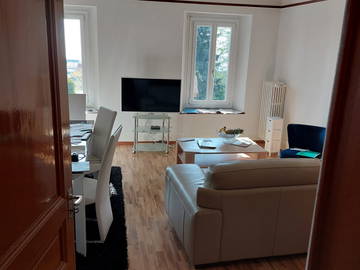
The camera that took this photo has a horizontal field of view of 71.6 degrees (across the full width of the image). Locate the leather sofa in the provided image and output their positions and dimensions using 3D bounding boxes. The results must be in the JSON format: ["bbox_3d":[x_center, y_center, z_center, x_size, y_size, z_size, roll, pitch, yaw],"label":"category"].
[{"bbox_3d":[0.949,0.555,2.595,1.950,0.850,1.020,-1,11,-13],"label":"leather sofa"}]

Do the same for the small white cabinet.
[{"bbox_3d":[2.079,0.056,5.507,0.260,0.800,0.260,3,11,7],"label":"small white cabinet"}]

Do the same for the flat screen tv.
[{"bbox_3d":[-0.669,-0.903,5.767,1.360,0.765,0.070,3,11,7],"label":"flat screen tv"}]

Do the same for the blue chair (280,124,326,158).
[{"bbox_3d":[2.053,0.272,4.296,0.640,0.830,0.620,11,14,41],"label":"blue chair"}]

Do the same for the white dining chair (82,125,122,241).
[{"bbox_3d":[-0.894,0.449,2.412,0.580,1.020,0.420,1,11,-3],"label":"white dining chair"}]

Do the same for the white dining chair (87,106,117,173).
[{"bbox_3d":[-1.237,0.231,3.472,0.580,1.030,0.430,-5,13,-31],"label":"white dining chair"}]

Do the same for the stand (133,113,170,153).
[{"bbox_3d":[-0.625,-0.017,5.549,0.750,0.770,0.530,3,11,7],"label":"stand"}]

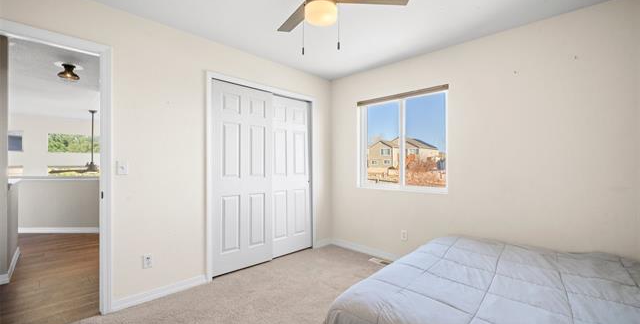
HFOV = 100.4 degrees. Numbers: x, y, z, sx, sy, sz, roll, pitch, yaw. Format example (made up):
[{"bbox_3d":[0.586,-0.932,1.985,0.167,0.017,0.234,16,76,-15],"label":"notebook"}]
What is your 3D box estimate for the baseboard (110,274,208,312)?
[{"bbox_3d":[-1.388,1.162,2.378,0.015,0.090,0.750,0,0,44],"label":"baseboard"}]

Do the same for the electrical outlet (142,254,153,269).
[{"bbox_3d":[-1.478,0.858,2.289,0.012,0.118,0.072,0,0,44],"label":"electrical outlet"}]

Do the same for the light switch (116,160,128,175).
[{"bbox_3d":[-1.603,0.050,2.163,0.012,0.118,0.074,0,0,44],"label":"light switch"}]

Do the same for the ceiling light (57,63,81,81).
[{"bbox_3d":[-3.267,-1.167,3.470,0.220,0.160,0.220,0,0,44],"label":"ceiling light"}]

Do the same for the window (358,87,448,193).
[{"bbox_3d":[0.952,-0.236,3.251,1.179,1.175,0.100,0,0,44],"label":"window"}]

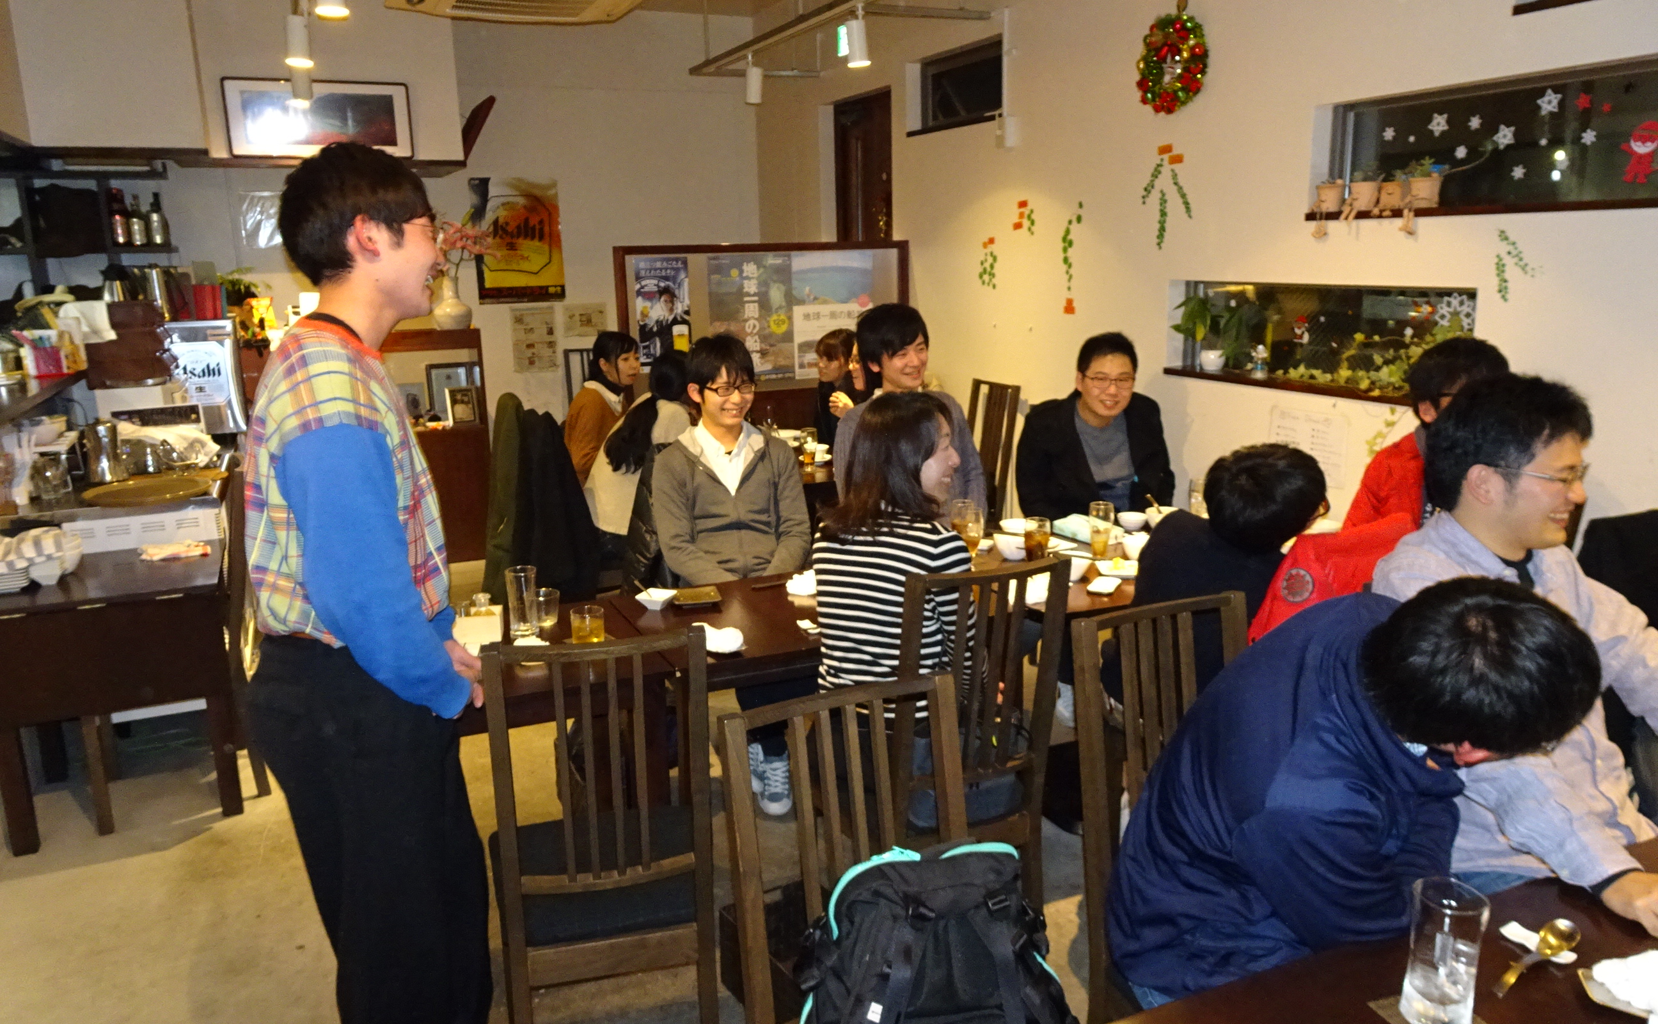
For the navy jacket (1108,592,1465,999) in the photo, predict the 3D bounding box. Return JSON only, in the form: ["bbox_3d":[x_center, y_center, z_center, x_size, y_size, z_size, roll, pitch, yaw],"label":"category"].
[{"bbox_3d":[0.669,0.438,1.636,0.460,0.650,0.520,-6,14,-17],"label":"navy jacket"}]

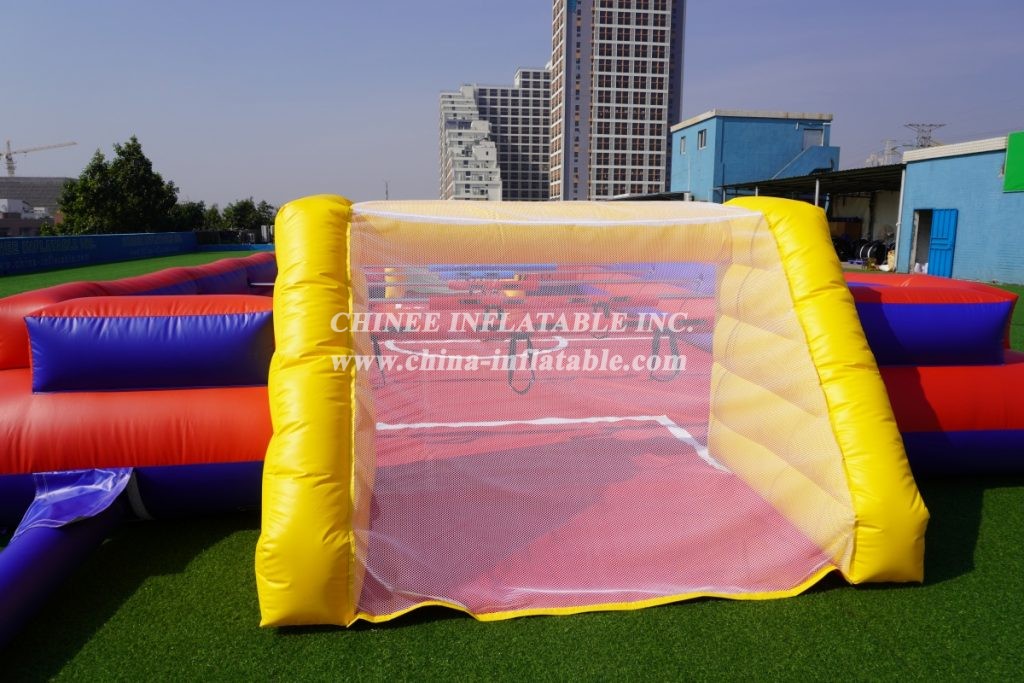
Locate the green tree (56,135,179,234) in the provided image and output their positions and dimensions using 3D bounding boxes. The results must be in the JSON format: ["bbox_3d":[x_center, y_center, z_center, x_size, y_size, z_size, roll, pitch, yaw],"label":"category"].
[{"bbox_3d":[-22.758,-8.409,39.157,6.430,6.470,5.980,-1,10,-7],"label":"green tree"}]

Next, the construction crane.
[{"bbox_3d":[-200.214,-66.919,288.084,79.800,38.000,3.500,7,12,34],"label":"construction crane"}]

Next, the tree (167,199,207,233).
[{"bbox_3d":[-24.409,-8.875,51.249,2.920,3.350,2.830,-1,10,-7],"label":"tree"}]

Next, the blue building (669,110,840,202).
[{"bbox_3d":[13.888,-9.221,40.846,7.000,7.700,6.800,-1,10,-7],"label":"blue building"}]

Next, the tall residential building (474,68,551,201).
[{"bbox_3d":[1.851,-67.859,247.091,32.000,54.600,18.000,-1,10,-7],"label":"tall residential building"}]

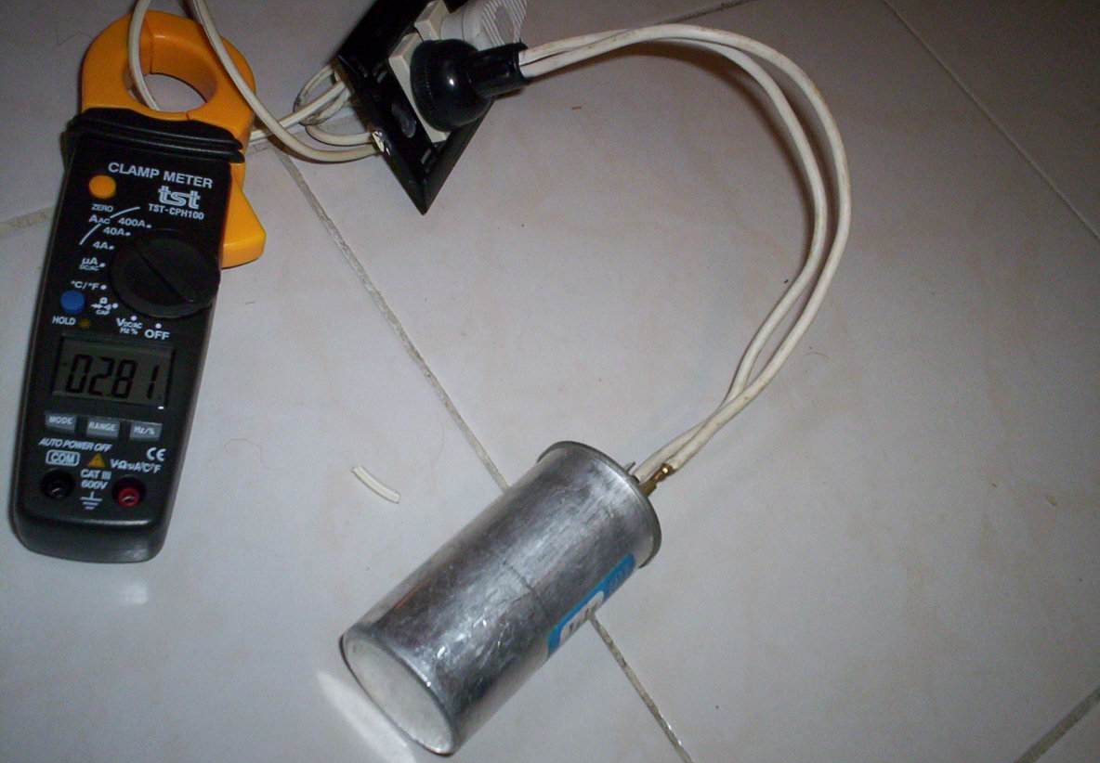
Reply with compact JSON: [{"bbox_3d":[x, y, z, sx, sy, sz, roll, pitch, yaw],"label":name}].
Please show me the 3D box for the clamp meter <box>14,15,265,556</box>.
[{"bbox_3d":[-0.124,-0.041,0.382,0.066,0.037,0.200,6,58,-16],"label":"clamp meter"}]

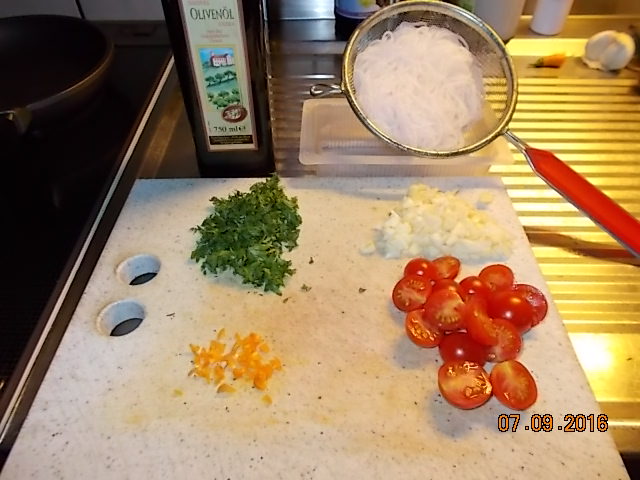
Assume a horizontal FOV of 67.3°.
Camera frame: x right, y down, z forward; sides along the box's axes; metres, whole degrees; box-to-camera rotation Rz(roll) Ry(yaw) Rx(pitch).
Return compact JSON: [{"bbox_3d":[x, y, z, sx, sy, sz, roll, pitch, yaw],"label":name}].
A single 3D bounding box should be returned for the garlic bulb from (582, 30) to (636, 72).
[{"bbox_3d":[0.362,-0.236,0.602,0.054,0.047,0.052,0,45,0],"label":"garlic bulb"}]

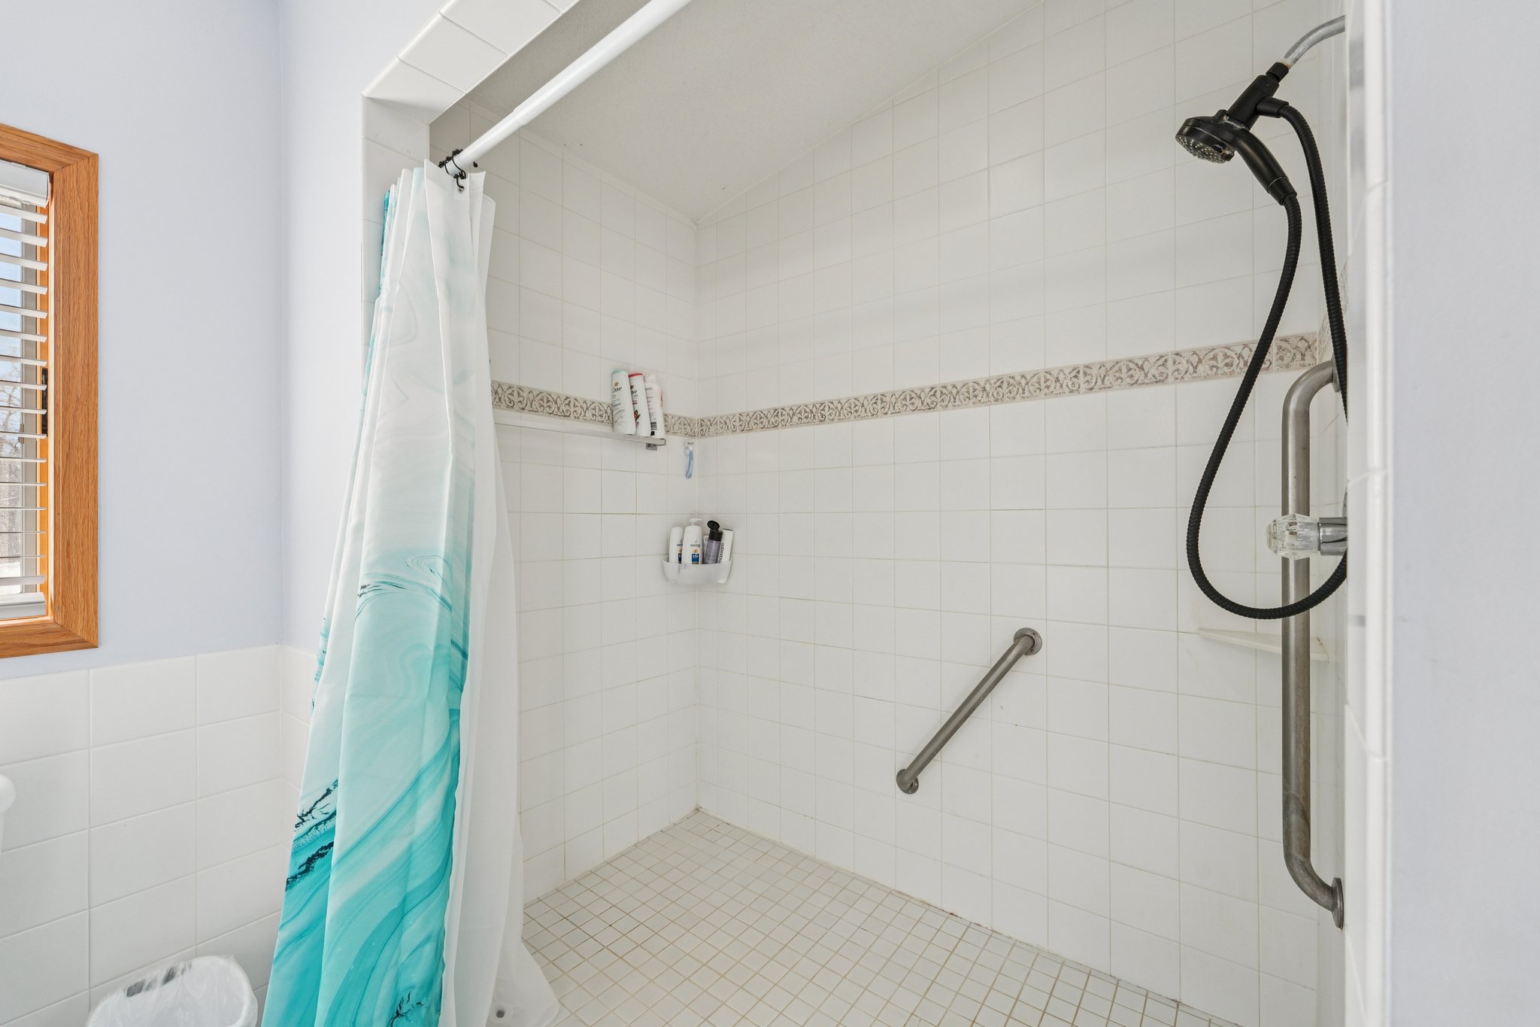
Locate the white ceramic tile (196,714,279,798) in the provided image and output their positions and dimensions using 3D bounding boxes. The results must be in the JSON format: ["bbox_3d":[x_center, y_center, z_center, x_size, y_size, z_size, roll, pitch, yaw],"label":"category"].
[{"bbox_3d":[-1.195,0.541,1.351,0.010,0.154,0.142,-1,-1,39],"label":"white ceramic tile"}]

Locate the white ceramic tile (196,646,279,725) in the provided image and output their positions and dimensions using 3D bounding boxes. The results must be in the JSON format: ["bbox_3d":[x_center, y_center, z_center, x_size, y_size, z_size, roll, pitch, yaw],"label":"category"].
[{"bbox_3d":[-1.195,0.385,1.352,0.010,0.154,0.142,-1,-1,39],"label":"white ceramic tile"}]

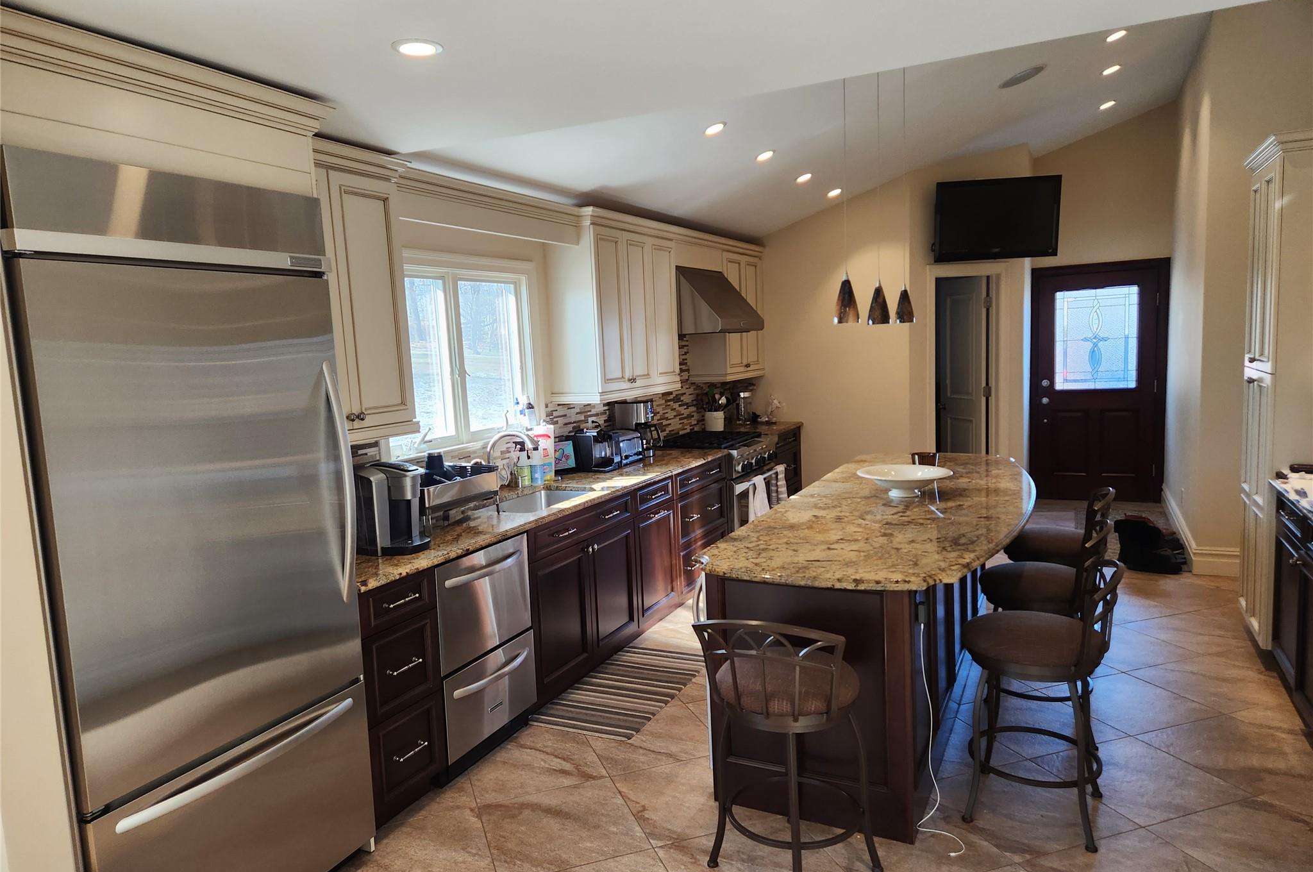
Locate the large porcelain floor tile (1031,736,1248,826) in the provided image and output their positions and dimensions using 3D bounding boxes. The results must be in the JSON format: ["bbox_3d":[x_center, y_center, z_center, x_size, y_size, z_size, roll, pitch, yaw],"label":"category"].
[{"bbox_3d":[1.782,1.272,3.240,0.507,0.010,0.507,-5,7,-19],"label":"large porcelain floor tile"}]

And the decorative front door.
[{"bbox_3d":[3.946,-0.469,7.831,1.082,2.124,0.080,1,7,26],"label":"decorative front door"}]

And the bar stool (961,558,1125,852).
[{"bbox_3d":[1.330,0.869,3.014,0.500,0.880,0.455,1,7,25],"label":"bar stool"}]

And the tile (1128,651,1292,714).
[{"bbox_3d":[2.559,1.135,4.002,0.507,0.010,0.507,-5,7,-20],"label":"tile"}]

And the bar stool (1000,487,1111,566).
[{"bbox_3d":[1.944,0.687,4.234,0.500,0.880,0.450,1,7,25],"label":"bar stool"}]

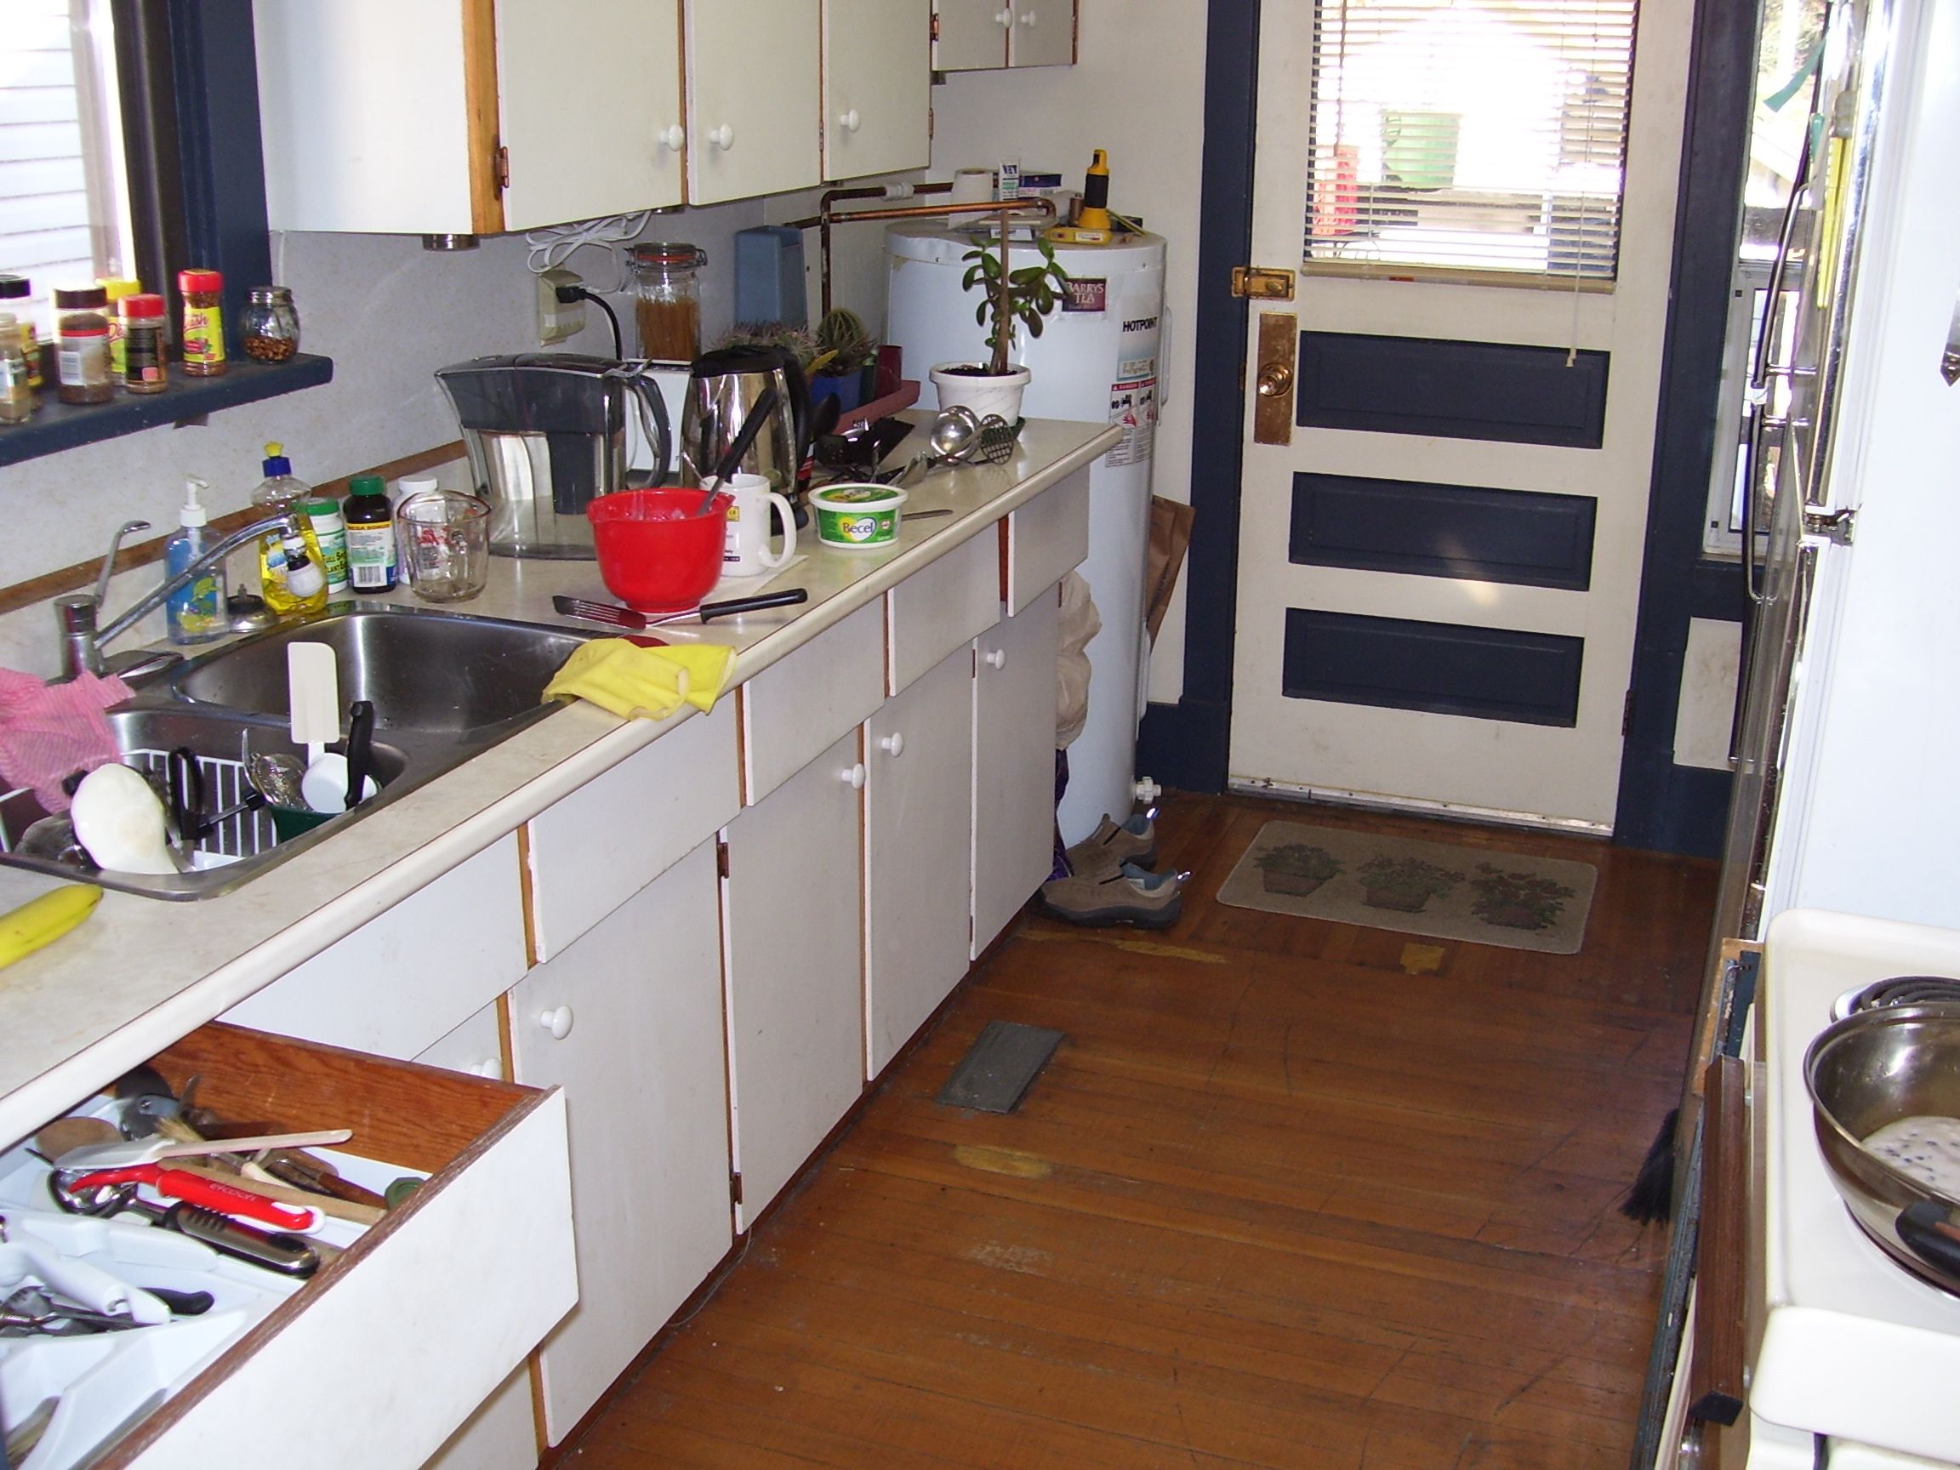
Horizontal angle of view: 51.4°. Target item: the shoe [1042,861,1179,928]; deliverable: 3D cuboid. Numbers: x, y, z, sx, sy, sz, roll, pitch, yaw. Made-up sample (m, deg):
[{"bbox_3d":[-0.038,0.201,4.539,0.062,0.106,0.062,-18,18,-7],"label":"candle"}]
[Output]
[{"bbox_3d":[0.236,0.289,3.789,0.278,0.110,0.105,4,19,9],"label":"shoe"}]

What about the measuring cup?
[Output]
[{"bbox_3d":[-0.658,-0.226,2.532,0.112,0.112,0.148,-11,22,-28],"label":"measuring cup"}]

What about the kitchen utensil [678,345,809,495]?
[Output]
[{"bbox_3d":[-0.320,-0.417,2.859,0.160,0.243,0.215,17,25,40],"label":"kitchen utensil"}]

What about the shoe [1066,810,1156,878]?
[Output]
[{"bbox_3d":[0.197,0.236,3.945,0.278,0.110,0.105,-7,20,-21],"label":"shoe"}]

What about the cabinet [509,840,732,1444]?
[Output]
[{"bbox_3d":[-0.645,0.415,2.400,0.550,0.557,0.442,7,20,19],"label":"cabinet"}]

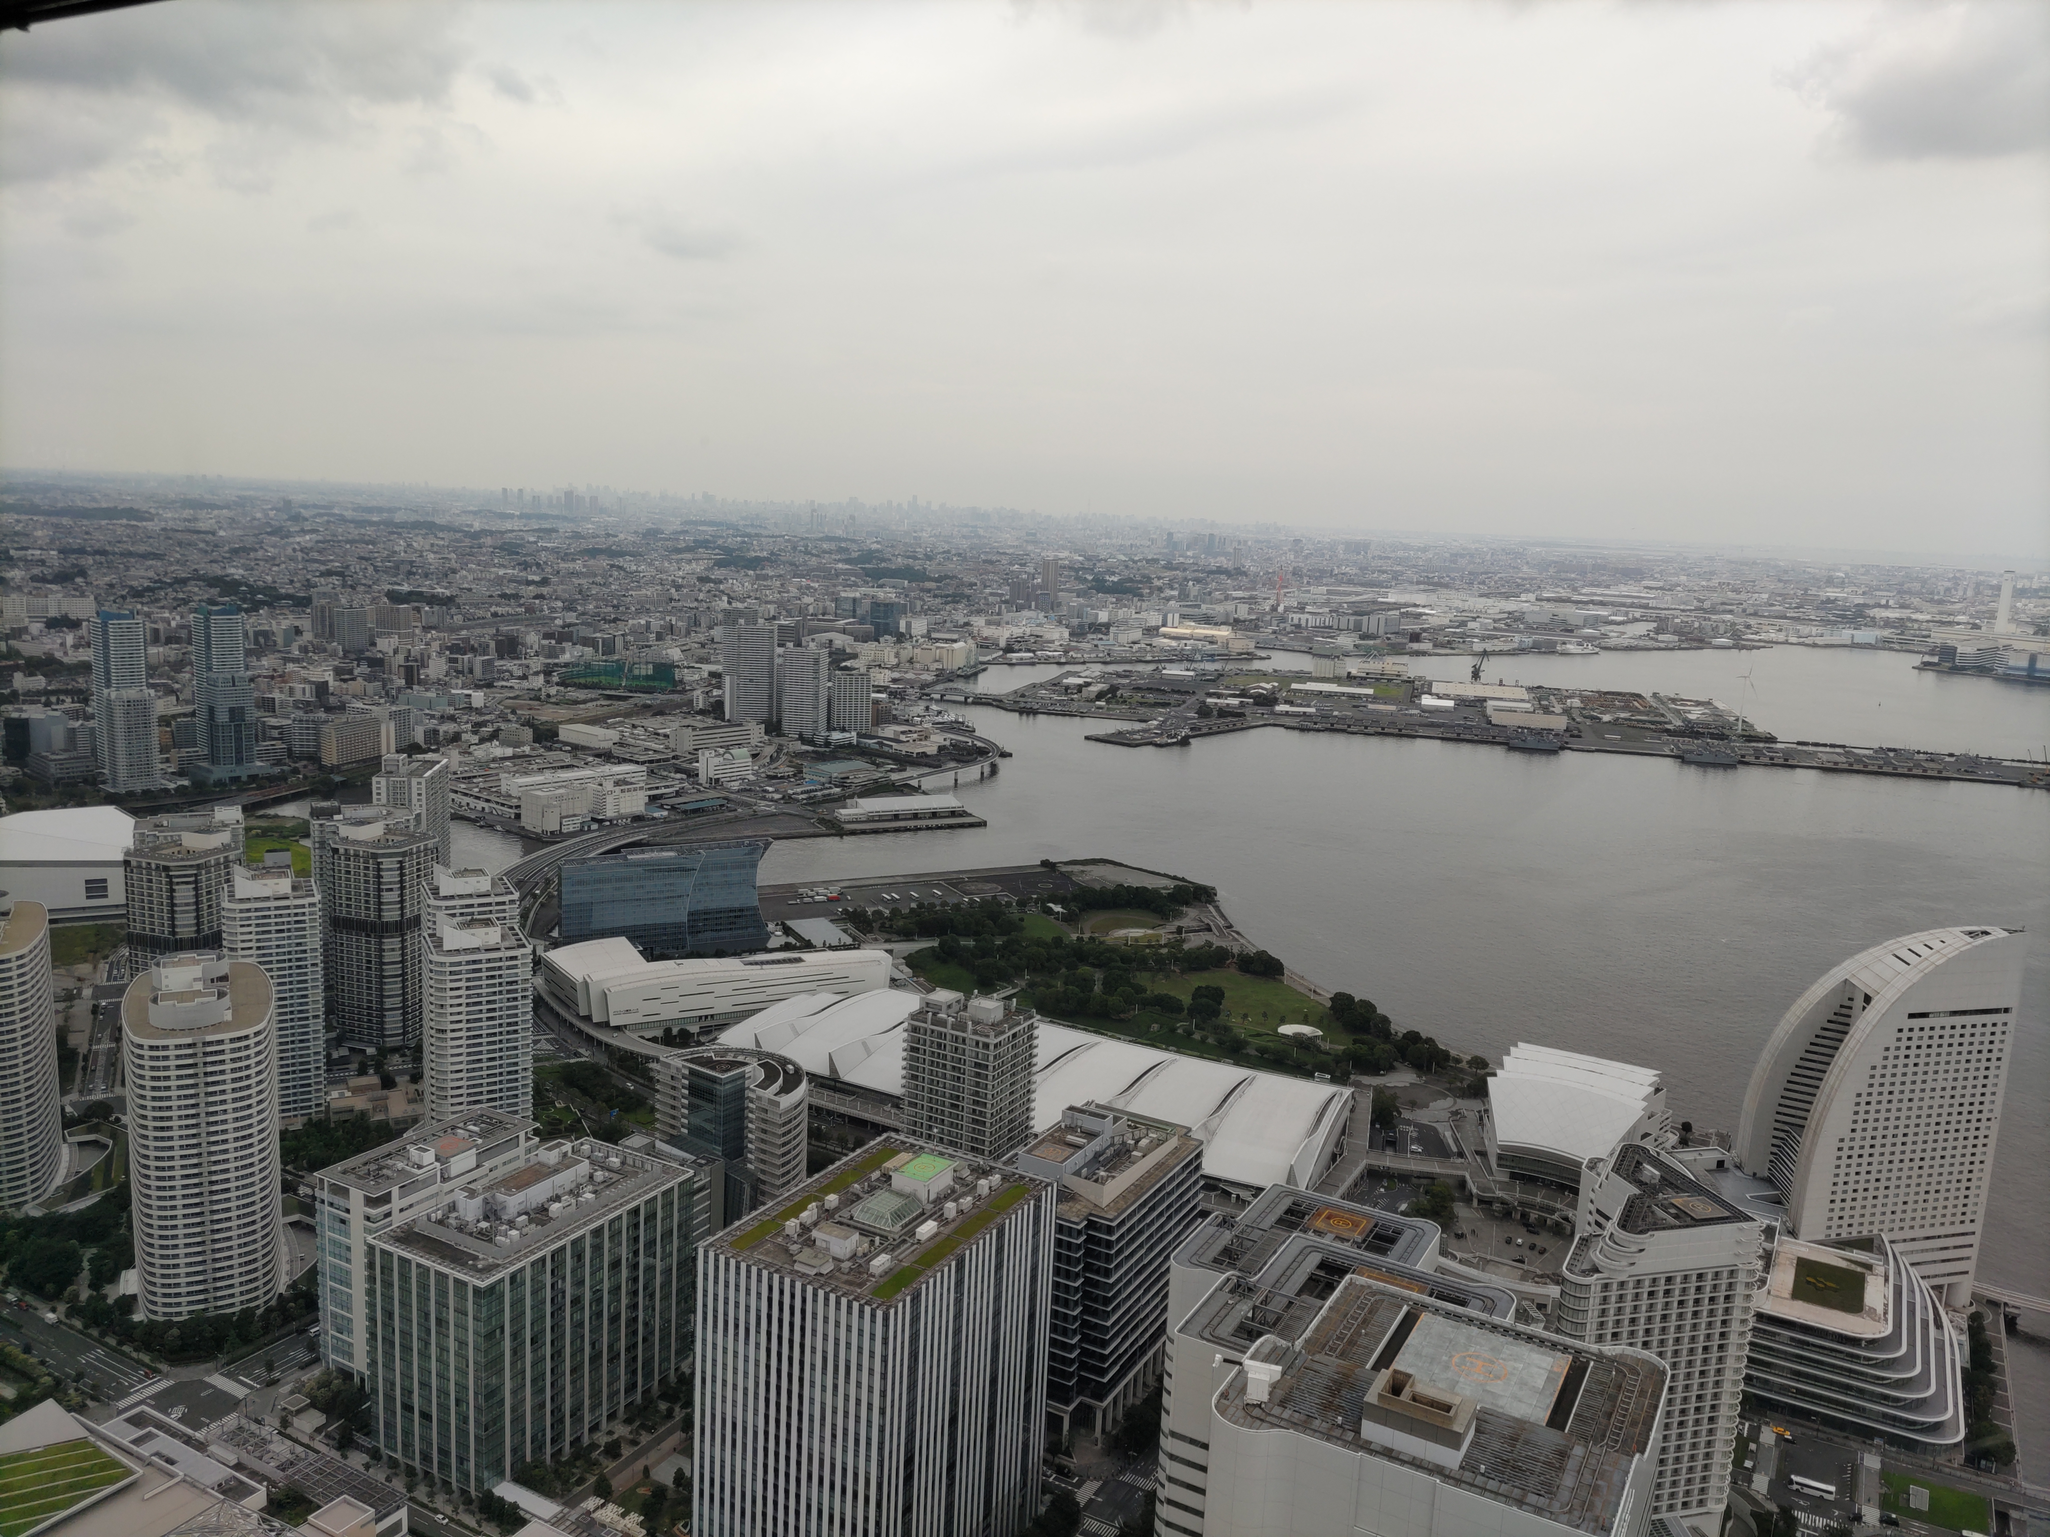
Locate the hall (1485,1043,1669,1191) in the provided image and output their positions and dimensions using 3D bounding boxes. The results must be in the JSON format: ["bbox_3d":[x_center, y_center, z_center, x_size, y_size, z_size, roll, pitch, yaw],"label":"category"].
[{"bbox_3d":[234.432,151.867,663.424,73.000,42.000,105.000,8,11,28],"label":"hall"}]

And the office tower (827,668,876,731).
[{"bbox_3d":[-198.540,-76.910,1763.900,44.000,71.000,23.000,4,10,5],"label":"office tower"}]

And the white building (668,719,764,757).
[{"bbox_3d":[-329.600,-34.360,1646.790,22.000,24.000,107.000,12,13,43],"label":"white building"}]

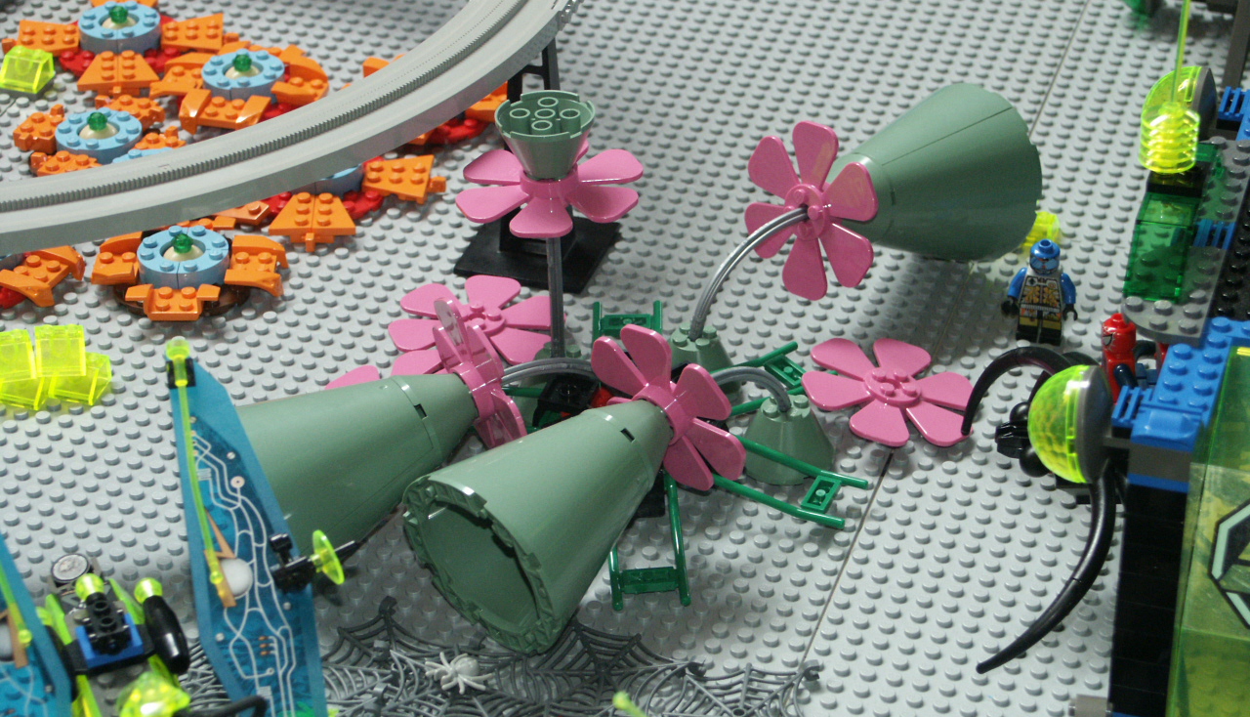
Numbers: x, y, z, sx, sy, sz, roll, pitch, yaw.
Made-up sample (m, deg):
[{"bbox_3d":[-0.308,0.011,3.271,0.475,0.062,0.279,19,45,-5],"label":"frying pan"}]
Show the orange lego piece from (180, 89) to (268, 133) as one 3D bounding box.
[{"bbox_3d":[-0.154,-0.096,1.237,0.032,0.010,0.017,5,33,9],"label":"orange lego piece"}]

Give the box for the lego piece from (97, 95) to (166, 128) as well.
[{"bbox_3d":[-0.192,-0.094,1.246,0.026,0.008,0.017,12,35,20],"label":"lego piece"}]

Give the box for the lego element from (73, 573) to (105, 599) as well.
[{"bbox_3d":[-0.149,0.063,0.895,0.008,0.008,0.008,-1,33,0],"label":"lego element"}]

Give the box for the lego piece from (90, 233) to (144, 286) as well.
[{"bbox_3d":[-0.179,-0.034,1.129,0.018,0.009,0.029,0,33,1],"label":"lego piece"}]

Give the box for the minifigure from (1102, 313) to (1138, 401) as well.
[{"bbox_3d":[0.152,0.005,0.975,0.014,0.040,0.024,-10,31,9],"label":"minifigure"}]

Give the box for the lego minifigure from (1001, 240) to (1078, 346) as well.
[{"bbox_3d":[0.143,-0.023,1.105,0.025,0.039,0.013,8,34,13],"label":"lego minifigure"}]

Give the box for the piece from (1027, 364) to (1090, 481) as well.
[{"bbox_3d":[0.118,0.018,0.876,0.017,0.032,0.032,10,34,16],"label":"piece"}]

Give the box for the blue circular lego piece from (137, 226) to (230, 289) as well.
[{"bbox_3d":[-0.157,-0.035,1.142,0.032,0.011,0.032,-1,33,0],"label":"blue circular lego piece"}]

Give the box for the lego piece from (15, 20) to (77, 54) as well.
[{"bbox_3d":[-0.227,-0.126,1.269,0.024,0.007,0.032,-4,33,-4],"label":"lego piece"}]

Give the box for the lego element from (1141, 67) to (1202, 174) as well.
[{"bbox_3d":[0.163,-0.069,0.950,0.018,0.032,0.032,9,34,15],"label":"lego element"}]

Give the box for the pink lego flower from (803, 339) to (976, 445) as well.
[{"bbox_3d":[0.089,0.010,1.079,0.060,0.010,0.061,20,35,7],"label":"pink lego flower"}]

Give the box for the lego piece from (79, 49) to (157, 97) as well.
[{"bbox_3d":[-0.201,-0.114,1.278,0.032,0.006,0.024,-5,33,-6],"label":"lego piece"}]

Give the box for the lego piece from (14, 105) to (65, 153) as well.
[{"bbox_3d":[-0.224,-0.087,1.237,0.017,0.008,0.022,12,35,19],"label":"lego piece"}]

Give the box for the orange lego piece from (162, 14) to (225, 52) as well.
[{"bbox_3d":[-0.175,-0.132,1.304,0.024,0.005,0.032,-3,33,-4],"label":"orange lego piece"}]

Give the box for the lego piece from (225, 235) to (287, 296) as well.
[{"bbox_3d":[-0.131,-0.032,1.146,0.020,0.010,0.032,-1,33,0],"label":"lego piece"}]

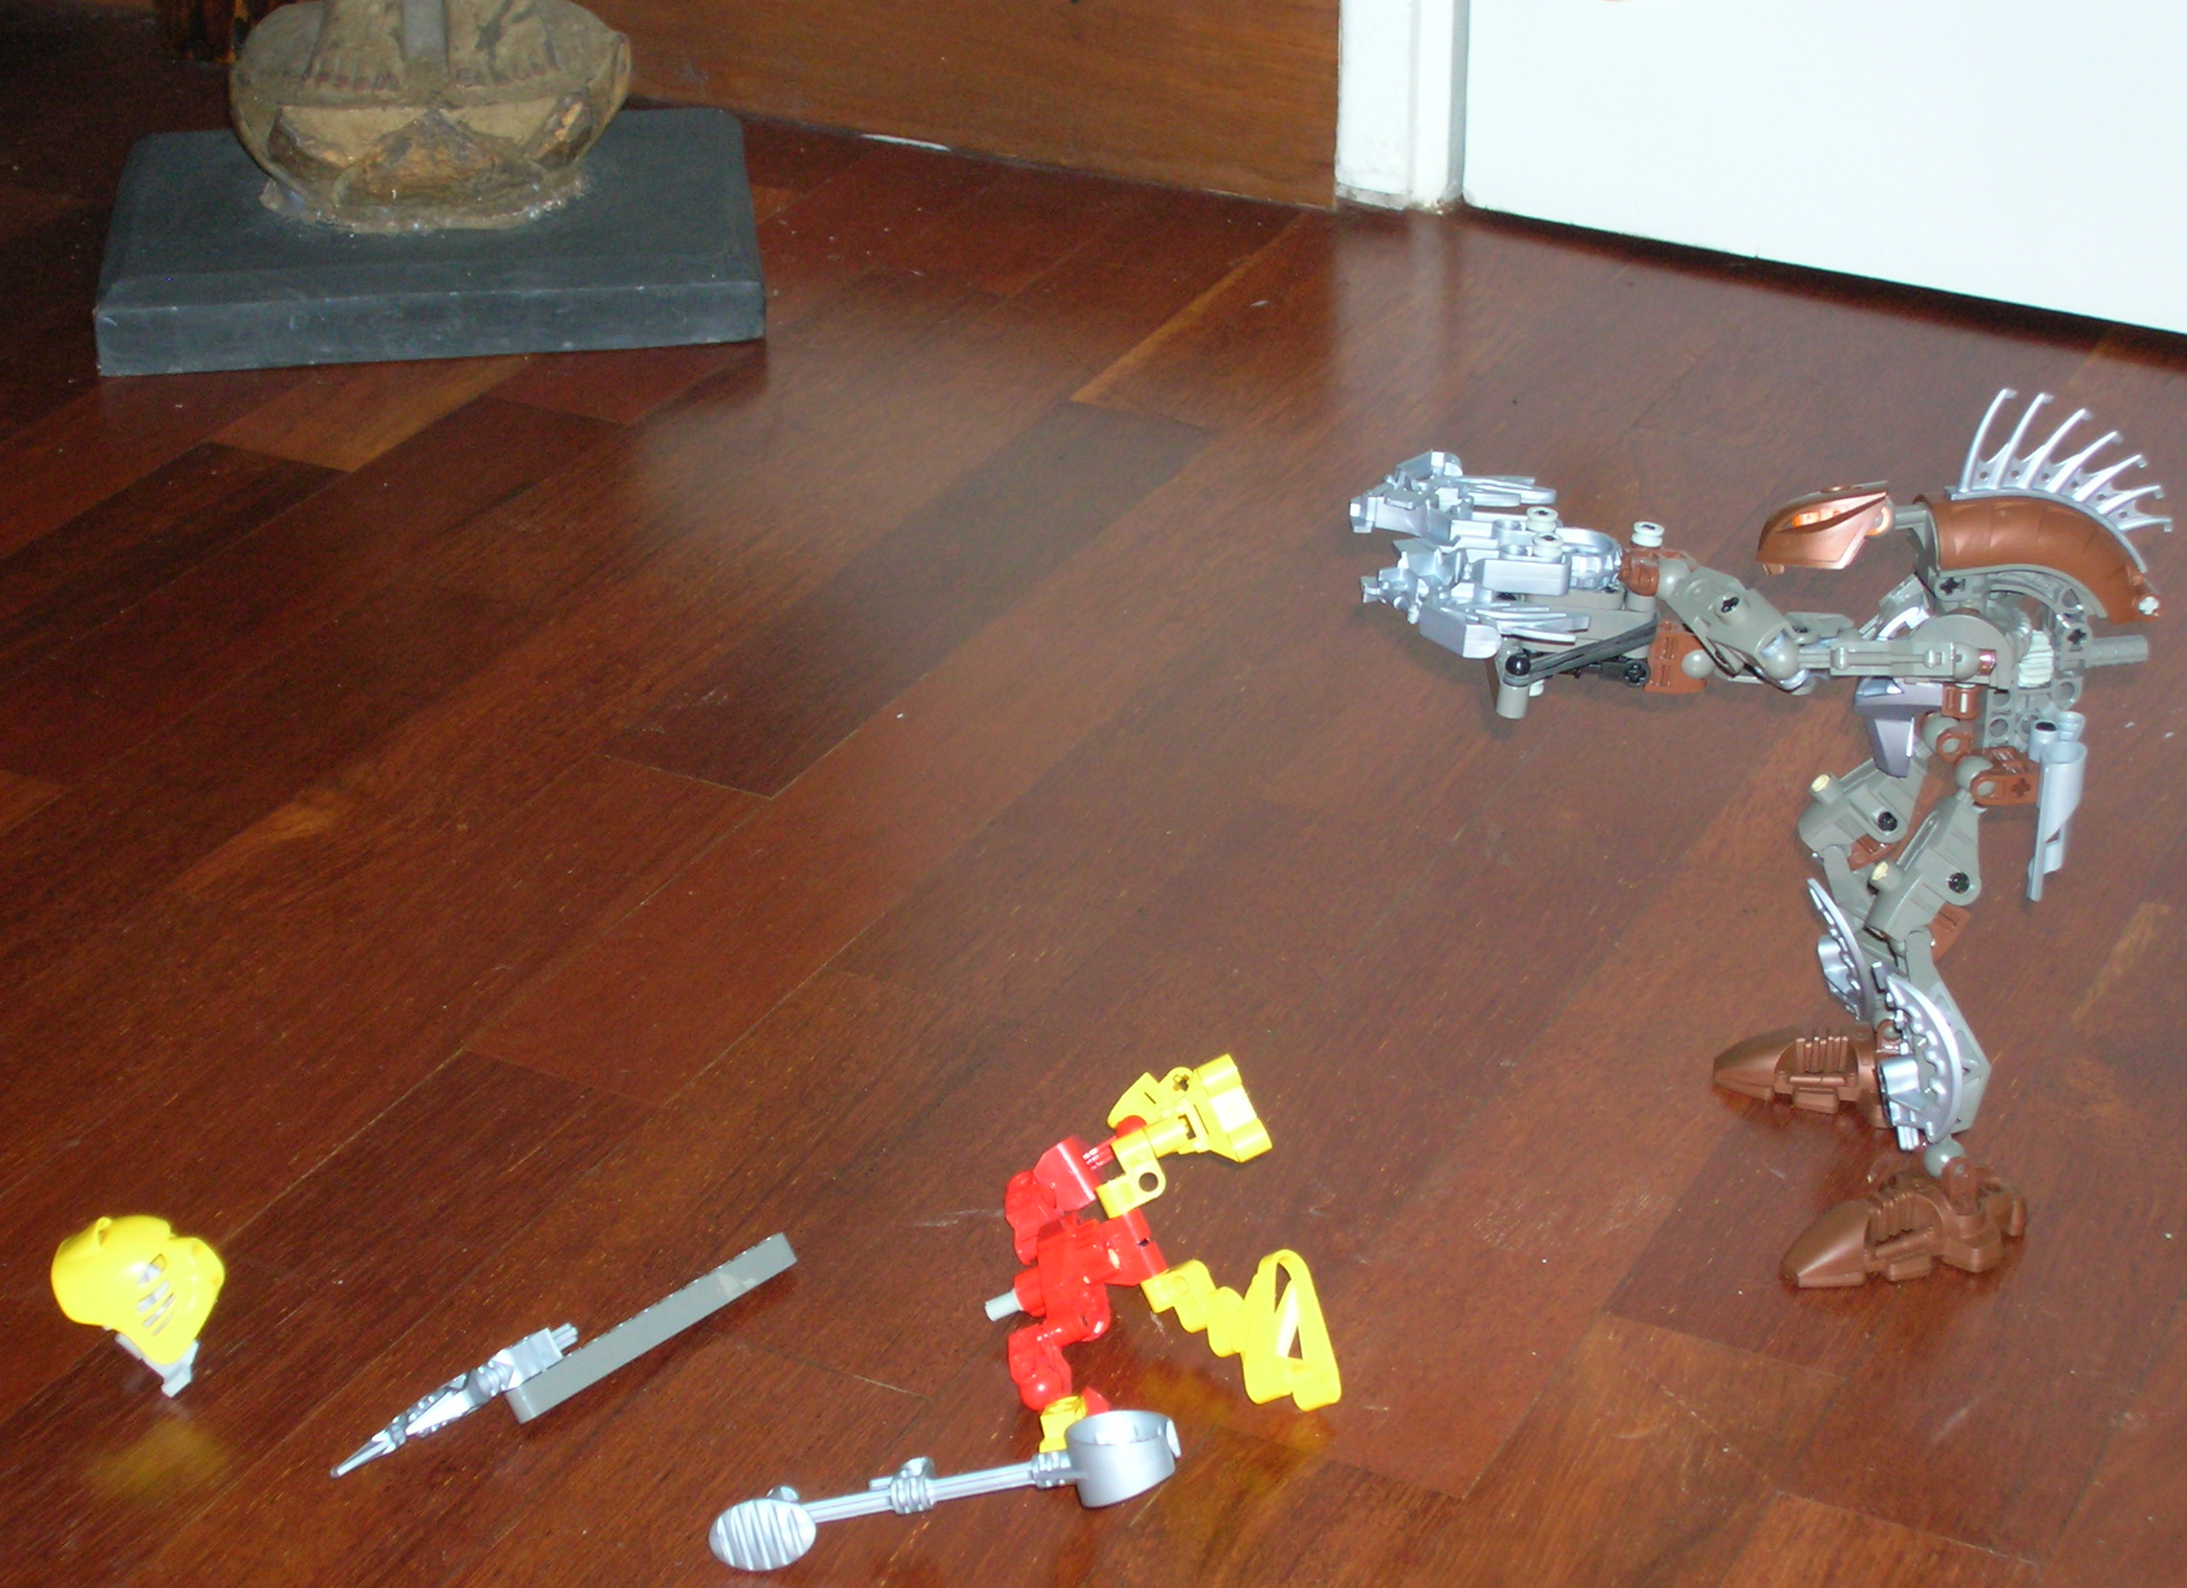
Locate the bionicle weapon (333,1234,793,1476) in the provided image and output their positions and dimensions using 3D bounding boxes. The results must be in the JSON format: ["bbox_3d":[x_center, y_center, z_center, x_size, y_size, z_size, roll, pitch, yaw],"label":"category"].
[{"bbox_3d":[-0.120,0.130,1.023,0.017,0.013,0.131,22,35,36],"label":"bionicle weapon"}]

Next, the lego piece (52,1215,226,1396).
[{"bbox_3d":[-0.220,0.116,1.020,0.037,0.040,0.033,14,31,25],"label":"lego piece"}]

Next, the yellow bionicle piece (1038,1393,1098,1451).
[{"bbox_3d":[-0.006,0.142,1.000,0.015,0.011,0.015,0,27,0],"label":"yellow bionicle piece"}]

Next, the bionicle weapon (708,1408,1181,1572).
[{"bbox_3d":[-0.032,0.152,0.973,0.109,0.021,0.024,-9,29,-17],"label":"bionicle weapon"}]

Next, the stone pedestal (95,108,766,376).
[{"bbox_3d":[-0.248,-0.211,1.660,0.238,0.030,0.178,-3,28,-7],"label":"stone pedestal"}]

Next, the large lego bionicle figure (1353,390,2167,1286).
[{"bbox_3d":[0.156,-0.002,1.067,0.190,0.207,0.120,1,28,2],"label":"large lego bionicle figure"}]

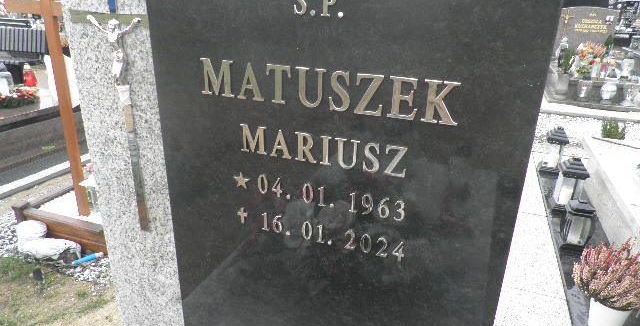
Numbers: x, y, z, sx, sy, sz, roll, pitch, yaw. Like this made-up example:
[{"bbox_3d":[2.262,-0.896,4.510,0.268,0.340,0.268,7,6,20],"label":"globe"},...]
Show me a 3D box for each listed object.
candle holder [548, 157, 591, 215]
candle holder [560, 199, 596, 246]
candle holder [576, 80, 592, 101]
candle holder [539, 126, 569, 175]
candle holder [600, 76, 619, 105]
[{"bbox_3d":[1.469,0.124,2.609,0.148,0.335,0.148,9,23,18],"label":"candle holder"},{"bbox_3d":[1.326,0.298,2.276,0.128,0.247,0.128,9,23,18],"label":"candle holder"},{"bbox_3d":[3.036,-0.828,5.055,0.125,0.236,0.125,9,23,18],"label":"candle holder"},{"bbox_3d":[1.693,-0.098,3.197,0.144,0.329,0.144,9,23,18],"label":"candle holder"},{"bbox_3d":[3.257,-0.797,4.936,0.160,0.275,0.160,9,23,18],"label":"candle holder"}]

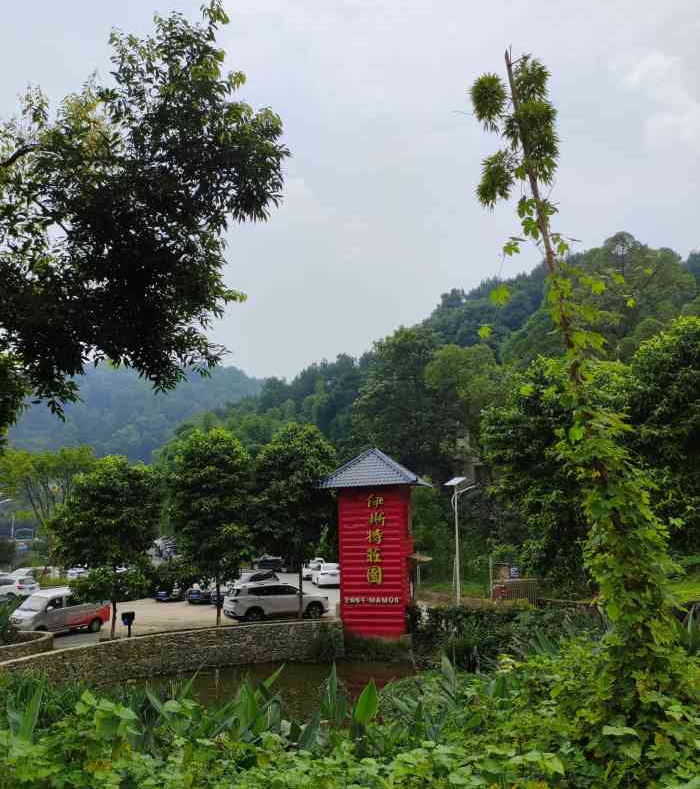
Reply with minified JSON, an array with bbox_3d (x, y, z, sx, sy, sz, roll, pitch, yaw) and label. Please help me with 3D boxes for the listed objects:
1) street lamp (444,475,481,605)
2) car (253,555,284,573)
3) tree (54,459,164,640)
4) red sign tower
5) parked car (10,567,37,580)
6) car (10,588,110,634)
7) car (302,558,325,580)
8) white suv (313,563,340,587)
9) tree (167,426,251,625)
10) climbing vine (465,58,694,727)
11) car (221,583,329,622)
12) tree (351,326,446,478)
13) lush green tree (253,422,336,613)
[{"bbox_3d":[5.710,7.444,34.639,1.950,6.700,0.800,-1,-11,0],"label":"street lamp"},{"bbox_3d":[-7.337,15.653,63.162,1.850,1.700,4.600,6,-13,-29],"label":"car"},{"bbox_3d":[-9.100,5.589,25.127,4.098,6.656,4.000,-1,-11,0],"label":"tree"},{"bbox_3d":[1.051,5.881,27.376,3.750,7.370,3.600,-4,-12,14],"label":"red sign tower"},{"bbox_3d":[-21.674,12.364,45.028,1.820,1.650,4.500,-7,-13,26],"label":"parked car"},{"bbox_3d":[-12.918,9.771,30.156,1.680,1.850,4.300,-7,-13,31],"label":"car"},{"bbox_3d":[-2.324,13.778,53.829,1.820,1.620,4.600,-4,-11,15],"label":"car"},{"bbox_3d":[-1.476,12.433,47.174,1.850,1.570,4.600,1,-11,-10],"label":"white suv"},{"bbox_3d":[-5.807,5.803,29.301,3.600,8.400,3.600,-1,-11,0],"label":"tree"},{"bbox_3d":[2.108,-0.404,6.502,1.606,6.631,1.500,-1,-11,0],"label":"climbing vine"},{"bbox_3d":[-3.236,9.216,30.388,4.680,1.700,1.870,4,-13,-24],"label":"car"},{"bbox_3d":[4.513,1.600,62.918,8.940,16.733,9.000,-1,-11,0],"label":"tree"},{"bbox_3d":[-2.419,5.318,29.134,3.754,8.405,3.700,-1,-11,0],"label":"lush green tree"}]

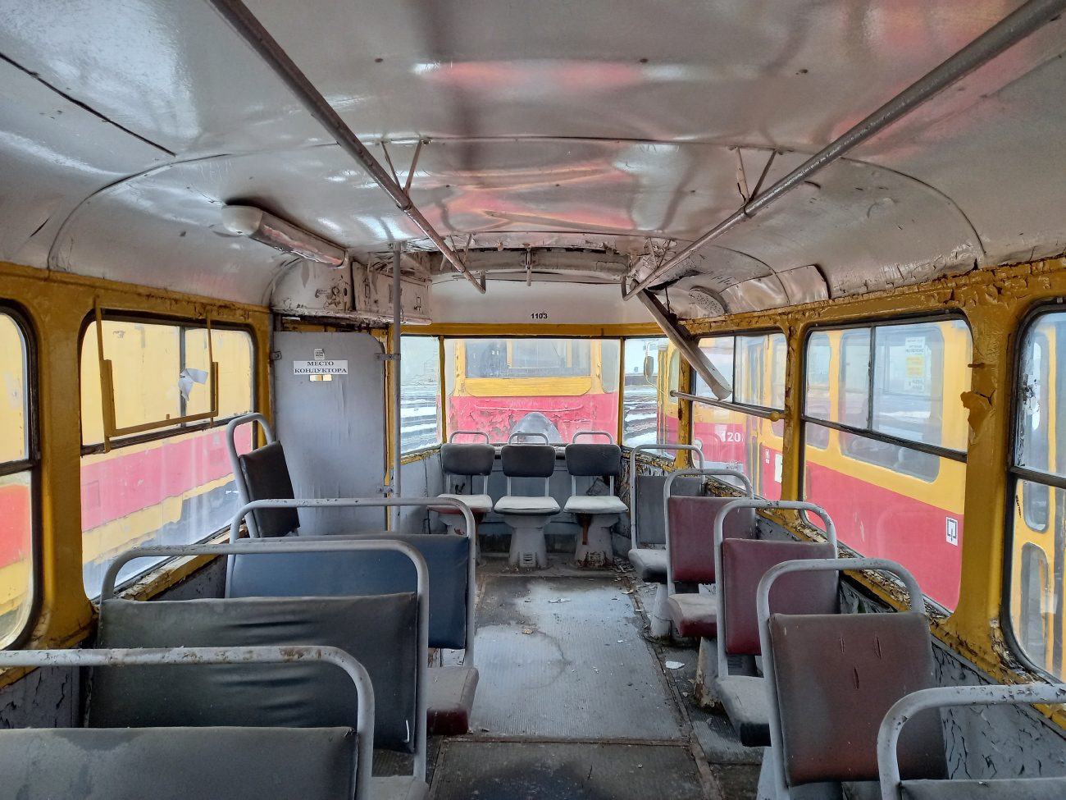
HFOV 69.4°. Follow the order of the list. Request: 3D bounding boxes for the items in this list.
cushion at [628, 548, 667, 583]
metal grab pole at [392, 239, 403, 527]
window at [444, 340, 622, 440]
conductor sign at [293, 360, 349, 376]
[{"bbox_3d":[0.763,0.894,4.184,0.440,0.090,0.410,0,3,0],"label":"cushion"},{"bbox_3d":[-0.626,0.306,3.579,0.030,2.042,0.030,0,3,0],"label":"metal grab pole"},{"bbox_3d":[-0.002,-0.075,6.006,1.360,0.830,0.050,0,9,0],"label":"window"},{"bbox_3d":[-0.965,-0.146,3.502,0.247,0.066,0.005,0,3,0],"label":"conductor sign"}]

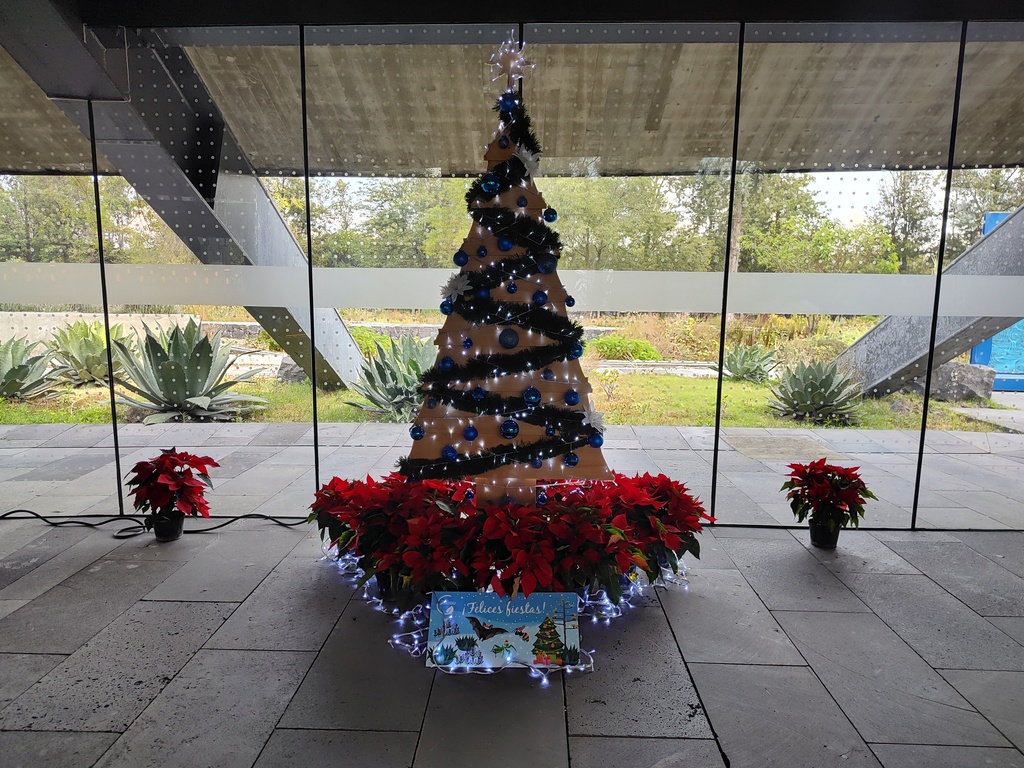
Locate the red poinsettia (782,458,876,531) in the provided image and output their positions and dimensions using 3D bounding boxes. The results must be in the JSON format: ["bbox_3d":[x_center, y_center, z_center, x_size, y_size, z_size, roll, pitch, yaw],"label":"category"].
[{"bbox_3d":[1.804,0.620,3.832,0.503,0.375,0.484,1,8,2],"label":"red poinsettia"}]

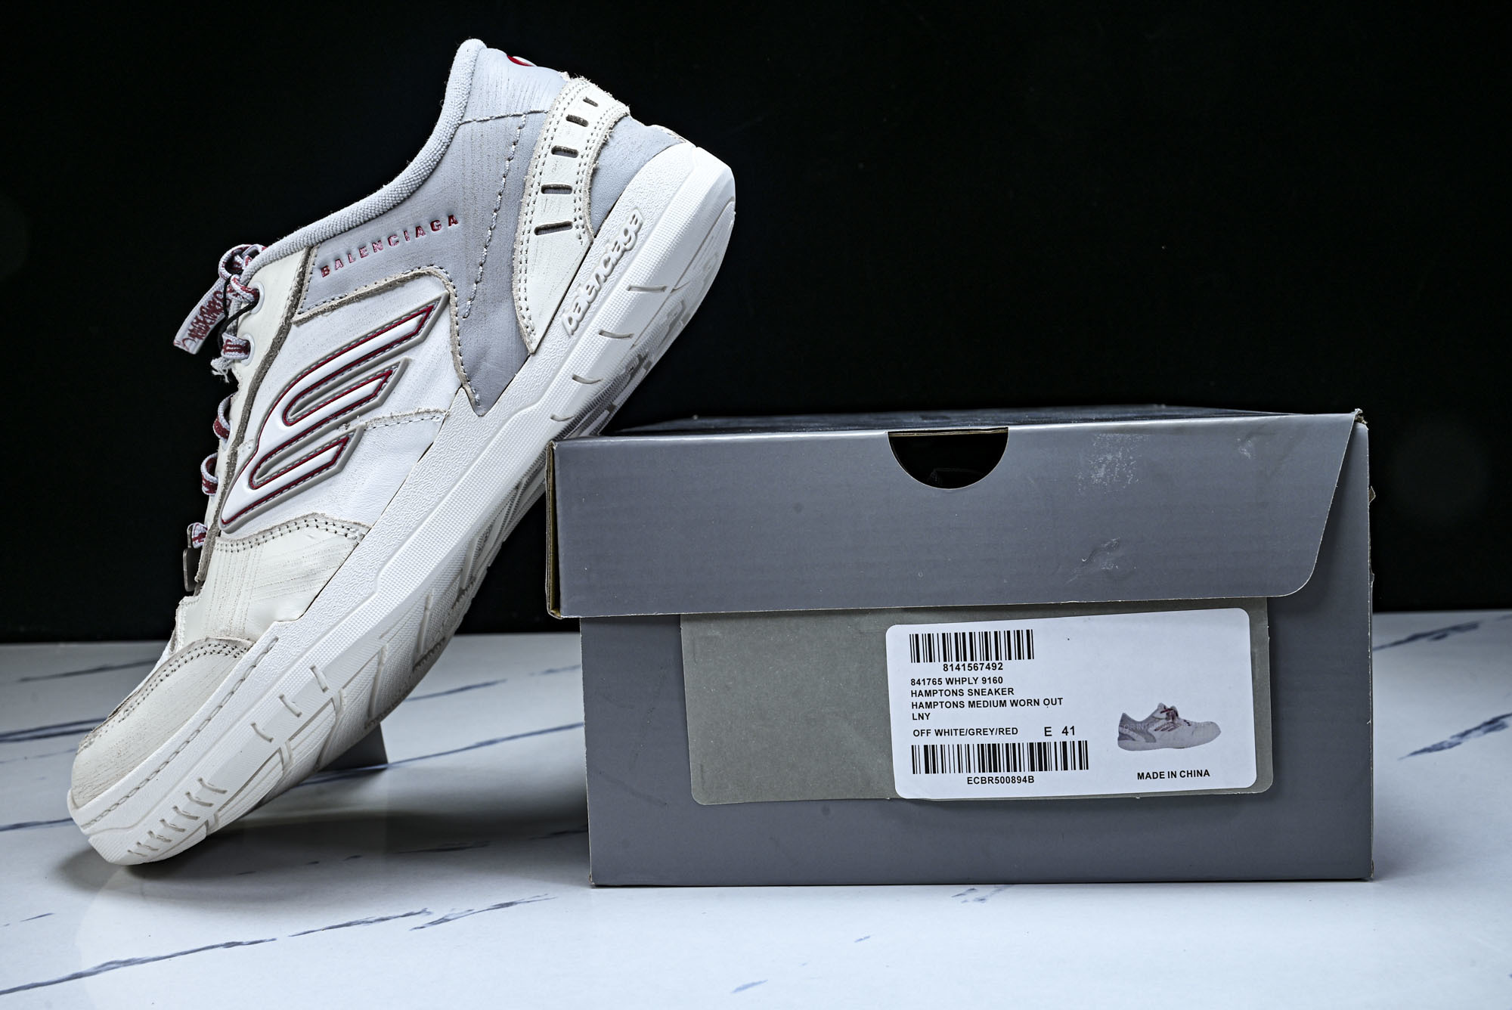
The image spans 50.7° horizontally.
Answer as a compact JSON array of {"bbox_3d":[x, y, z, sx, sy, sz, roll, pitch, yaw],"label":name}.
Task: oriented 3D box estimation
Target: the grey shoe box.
[{"bbox_3d":[0.070,0.032,0.602,0.224,0.128,0.323,-2,4,5],"label":"grey shoe box"}]

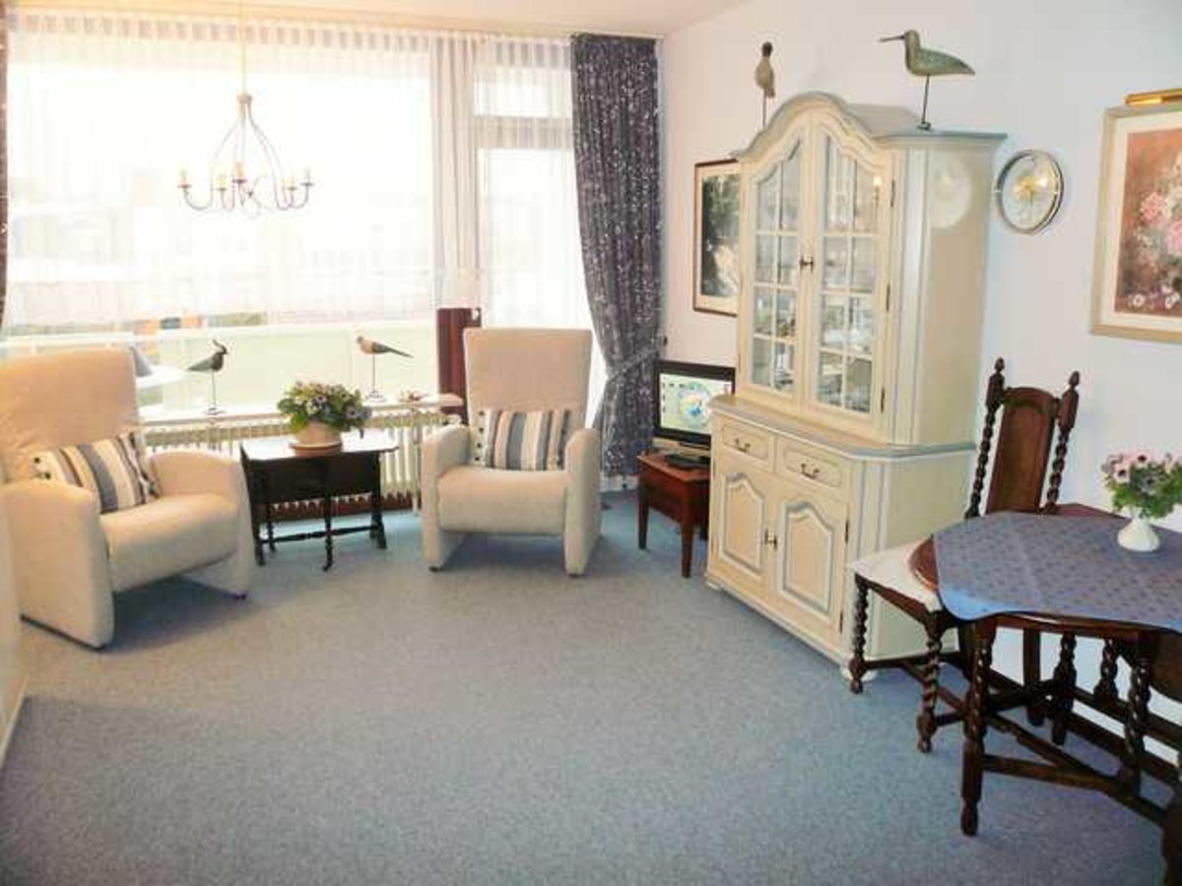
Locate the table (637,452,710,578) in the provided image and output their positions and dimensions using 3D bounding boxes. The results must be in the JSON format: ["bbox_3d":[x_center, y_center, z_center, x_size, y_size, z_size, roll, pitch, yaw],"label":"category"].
[{"bbox_3d":[0.511,0.331,4.597,0.420,0.470,0.510,-6,14,-22],"label":"table"}]

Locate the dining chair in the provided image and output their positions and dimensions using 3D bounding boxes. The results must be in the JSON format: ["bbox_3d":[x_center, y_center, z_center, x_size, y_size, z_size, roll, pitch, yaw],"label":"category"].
[{"bbox_3d":[1.170,0.338,3.059,0.540,1.120,0.450,-5,14,-18],"label":"dining chair"}]

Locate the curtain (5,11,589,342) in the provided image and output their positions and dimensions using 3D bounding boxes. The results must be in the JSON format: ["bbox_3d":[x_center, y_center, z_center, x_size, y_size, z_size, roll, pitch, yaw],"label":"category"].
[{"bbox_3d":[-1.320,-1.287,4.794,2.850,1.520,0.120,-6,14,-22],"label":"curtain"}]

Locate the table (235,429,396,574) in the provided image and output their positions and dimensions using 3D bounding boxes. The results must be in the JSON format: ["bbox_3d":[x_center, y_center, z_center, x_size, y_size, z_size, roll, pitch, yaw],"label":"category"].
[{"bbox_3d":[-1.319,0.290,4.714,0.700,0.520,0.470,-6,14,-22],"label":"table"}]

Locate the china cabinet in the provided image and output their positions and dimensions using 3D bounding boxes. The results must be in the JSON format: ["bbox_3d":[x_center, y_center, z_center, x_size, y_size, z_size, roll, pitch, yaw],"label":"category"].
[{"bbox_3d":[0.934,-0.264,3.707,0.500,2.020,1.140,-6,14,-22],"label":"china cabinet"}]

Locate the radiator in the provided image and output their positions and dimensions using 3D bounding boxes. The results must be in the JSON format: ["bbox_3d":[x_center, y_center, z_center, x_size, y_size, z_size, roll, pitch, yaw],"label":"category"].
[{"bbox_3d":[-1.568,0.102,5.075,1.740,0.490,0.130,-6,14,-22],"label":"radiator"}]

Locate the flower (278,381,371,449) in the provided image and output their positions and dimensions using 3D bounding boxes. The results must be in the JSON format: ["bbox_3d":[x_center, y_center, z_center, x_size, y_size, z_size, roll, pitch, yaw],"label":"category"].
[{"bbox_3d":[-1.324,-0.141,4.649,0.410,0.340,0.370,-6,14,-22],"label":"flower"}]

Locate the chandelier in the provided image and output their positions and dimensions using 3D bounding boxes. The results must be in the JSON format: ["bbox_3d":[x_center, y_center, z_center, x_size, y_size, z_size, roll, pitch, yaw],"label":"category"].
[{"bbox_3d":[-1.342,-1.322,3.684,0.500,0.860,0.500,-6,14,-22],"label":"chandelier"}]

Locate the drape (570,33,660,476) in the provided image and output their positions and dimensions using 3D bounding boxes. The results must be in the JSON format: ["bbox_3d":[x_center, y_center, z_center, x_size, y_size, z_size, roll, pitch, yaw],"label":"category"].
[{"bbox_3d":[0.151,-0.974,5.361,0.540,2.430,0.160,-6,14,-22],"label":"drape"}]

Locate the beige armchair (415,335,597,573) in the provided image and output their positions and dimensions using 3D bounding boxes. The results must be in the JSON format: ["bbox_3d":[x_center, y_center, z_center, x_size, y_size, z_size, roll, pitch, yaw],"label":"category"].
[{"bbox_3d":[-0.363,0.005,4.700,0.770,1.070,0.800,1,13,7],"label":"beige armchair"}]

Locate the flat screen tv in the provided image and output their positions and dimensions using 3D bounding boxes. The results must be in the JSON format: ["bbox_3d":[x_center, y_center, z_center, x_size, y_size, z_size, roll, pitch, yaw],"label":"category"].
[{"bbox_3d":[0.491,-0.149,4.542,0.440,0.470,0.150,8,15,34],"label":"flat screen tv"}]

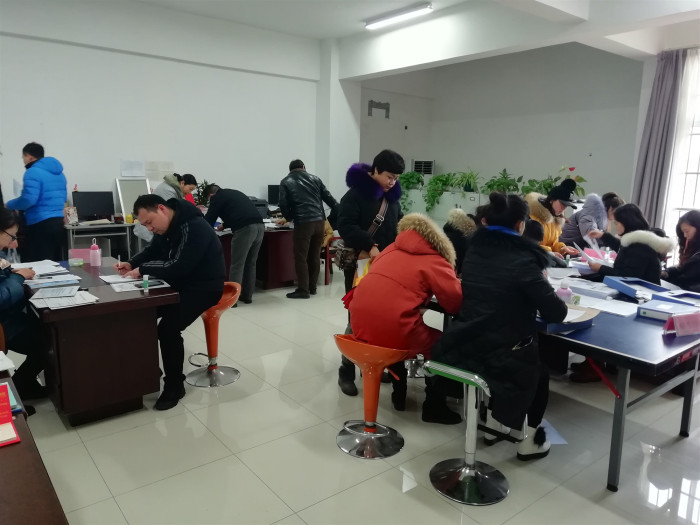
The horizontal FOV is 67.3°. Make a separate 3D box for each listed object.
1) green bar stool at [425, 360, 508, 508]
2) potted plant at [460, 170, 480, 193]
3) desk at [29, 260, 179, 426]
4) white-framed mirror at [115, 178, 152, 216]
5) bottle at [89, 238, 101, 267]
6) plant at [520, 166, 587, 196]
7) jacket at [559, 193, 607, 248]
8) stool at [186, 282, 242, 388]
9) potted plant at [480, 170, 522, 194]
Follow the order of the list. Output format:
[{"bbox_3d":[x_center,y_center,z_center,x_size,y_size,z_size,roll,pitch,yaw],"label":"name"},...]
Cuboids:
[{"bbox_3d":[0.617,0.763,2.516,0.470,0.640,0.420,-8,14,-38],"label":"green bar stool"},{"bbox_3d":[2.034,-1.379,8.949,0.380,0.400,0.380,-8,14,-38],"label":"potted plant"},{"bbox_3d":[-1.740,0.479,3.527,0.700,0.760,1.410,-8,14,-38],"label":"desk"},{"bbox_3d":[-2.707,-0.789,6.681,0.410,0.609,0.025,-6,-21,-38],"label":"white-framed mirror"},{"bbox_3d":[-1.848,-0.079,3.812,0.080,0.205,0.078,-4,12,-26],"label":"bottle"},{"bbox_3d":[3.096,-1.225,8.000,0.450,0.480,0.920,-7,14,-38],"label":"plant"},{"bbox_3d":[2.202,-0.382,5.054,0.500,0.600,0.470,3,11,10],"label":"jacket"},{"bbox_3d":[-0.979,0.495,3.739,0.400,0.670,0.400,-8,14,-38],"label":"stool"},{"bbox_3d":[2.434,-1.293,8.448,0.550,0.440,0.620,-8,14,-38],"label":"potted plant"}]

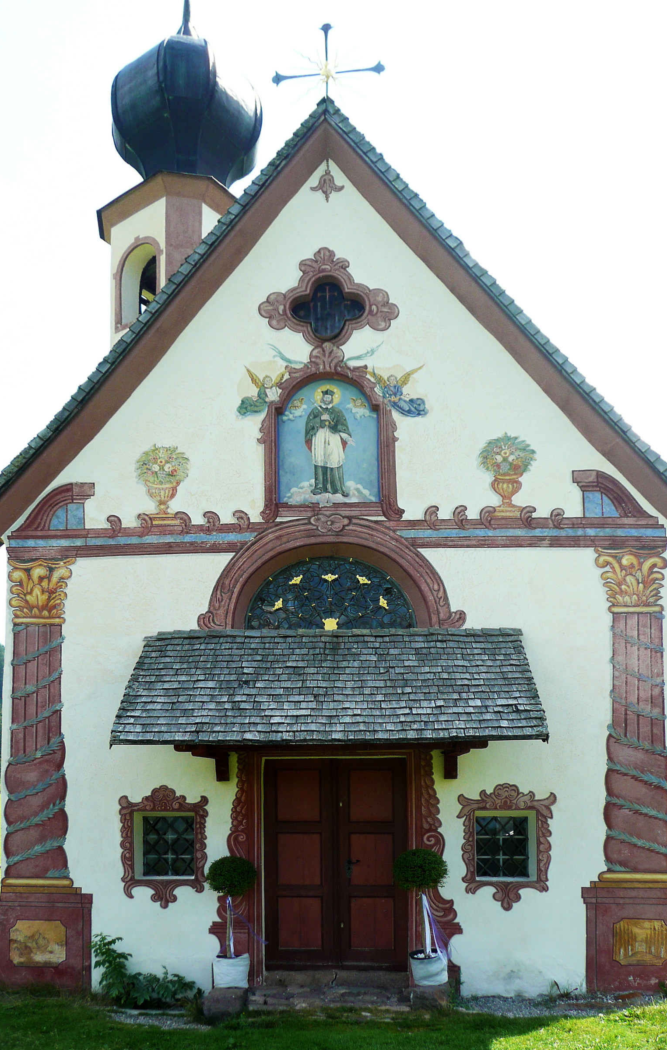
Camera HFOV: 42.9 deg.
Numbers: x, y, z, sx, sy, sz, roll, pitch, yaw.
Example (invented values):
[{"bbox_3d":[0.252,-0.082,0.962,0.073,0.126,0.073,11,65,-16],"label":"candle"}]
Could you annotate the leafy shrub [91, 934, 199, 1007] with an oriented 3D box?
[{"bbox_3d":[-1.921,4.511,8.594,1.020,0.660,0.550,-1,-3,2],"label":"leafy shrub"}]

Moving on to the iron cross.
[{"bbox_3d":[-0.061,-4.911,8.976,1.190,0.750,0.090,-1,-3,7],"label":"iron cross"}]

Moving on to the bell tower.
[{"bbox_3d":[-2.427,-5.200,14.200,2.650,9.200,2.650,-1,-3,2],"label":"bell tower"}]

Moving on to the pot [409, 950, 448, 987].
[{"bbox_3d":[0.947,4.419,8.450,0.370,0.320,0.370,-1,-3,2],"label":"pot"}]

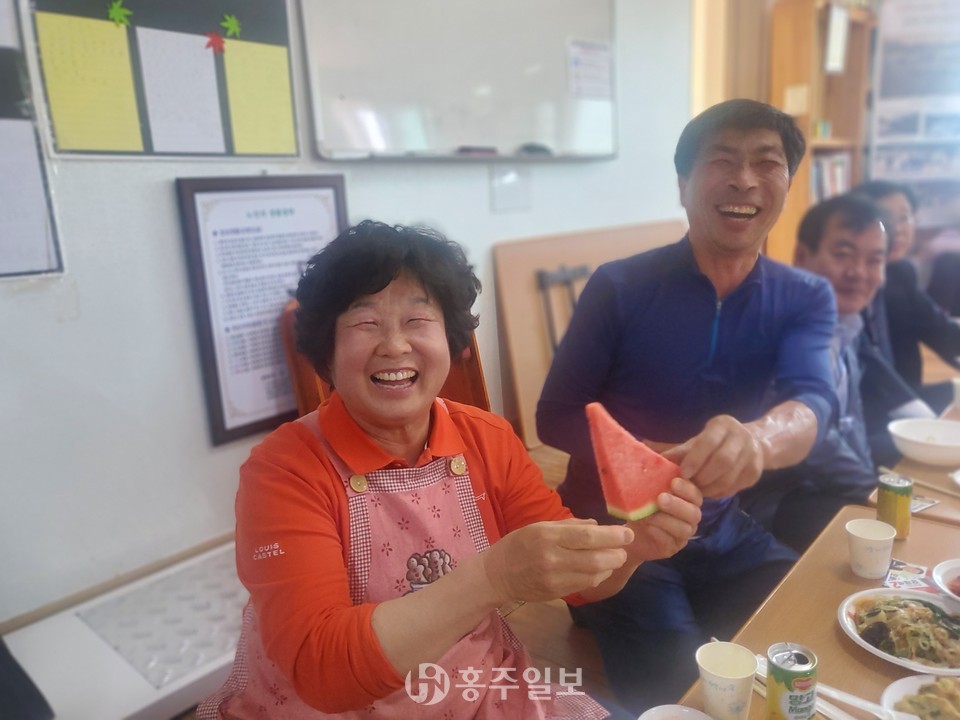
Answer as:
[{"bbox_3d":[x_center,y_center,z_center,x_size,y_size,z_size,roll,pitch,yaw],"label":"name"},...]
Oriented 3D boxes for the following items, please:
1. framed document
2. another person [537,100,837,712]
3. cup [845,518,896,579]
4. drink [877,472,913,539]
[{"bbox_3d":[-0.537,-0.153,1.985,0.025,0.684,0.490,10,18,44],"label":"framed document"},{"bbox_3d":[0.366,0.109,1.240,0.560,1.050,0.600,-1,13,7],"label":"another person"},{"bbox_3d":[0.627,0.307,1.162,0.071,0.074,0.071,-3,13,1],"label":"cup"},{"bbox_3d":[0.731,0.261,1.274,0.053,0.104,0.053,-3,13,0],"label":"drink"}]

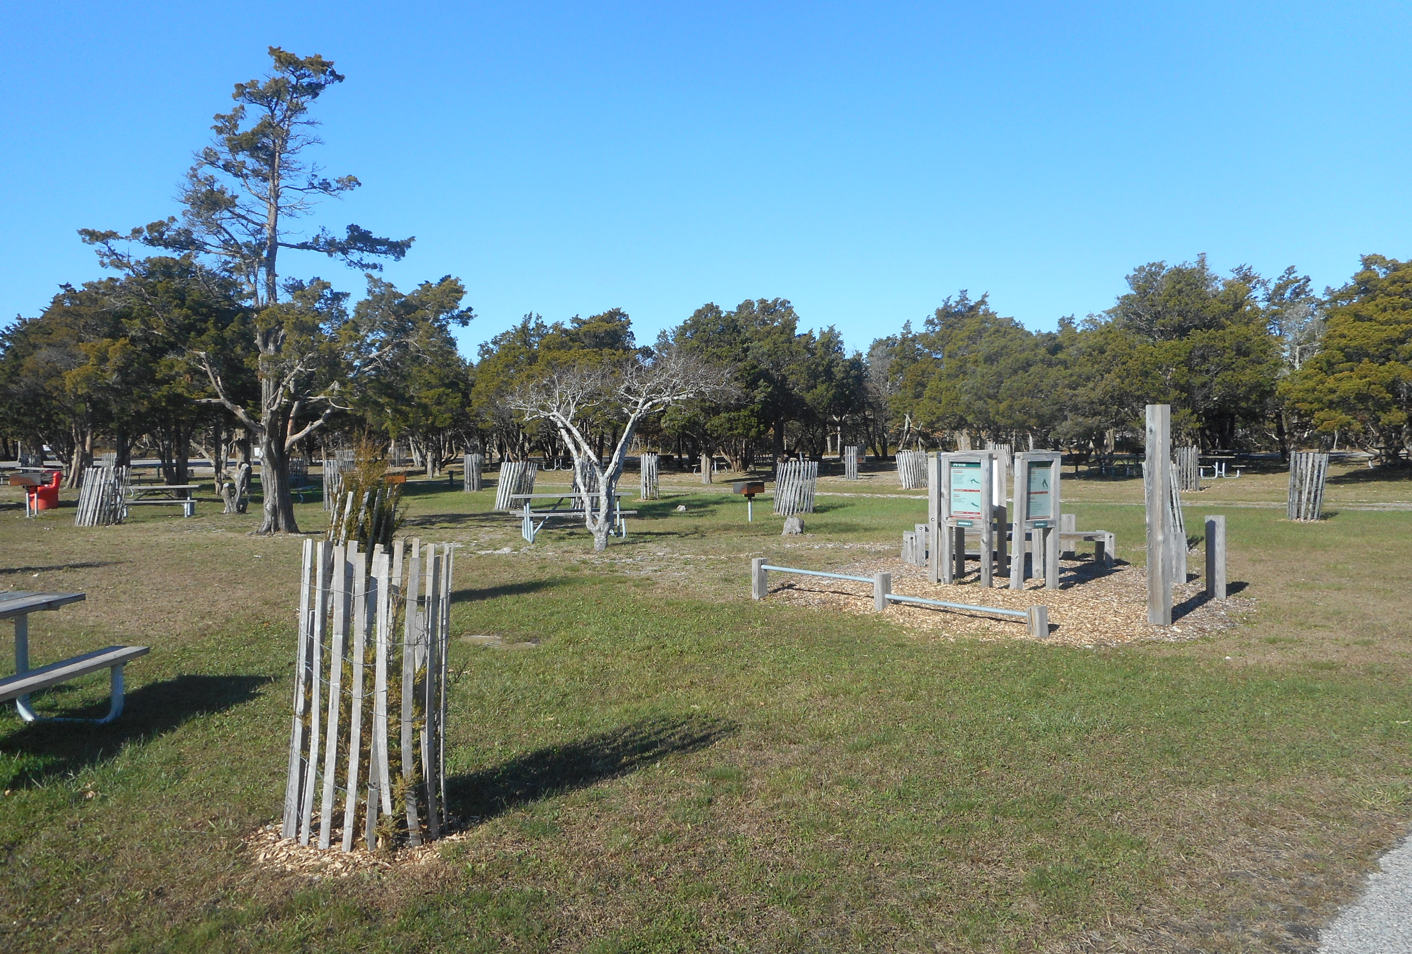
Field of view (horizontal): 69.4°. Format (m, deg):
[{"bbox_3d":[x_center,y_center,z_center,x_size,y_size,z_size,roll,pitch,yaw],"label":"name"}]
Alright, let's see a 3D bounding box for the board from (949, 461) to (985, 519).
[{"bbox_3d":[2.863,0.151,11.200,0.370,0.640,0.050,1,3,37],"label":"board"}]

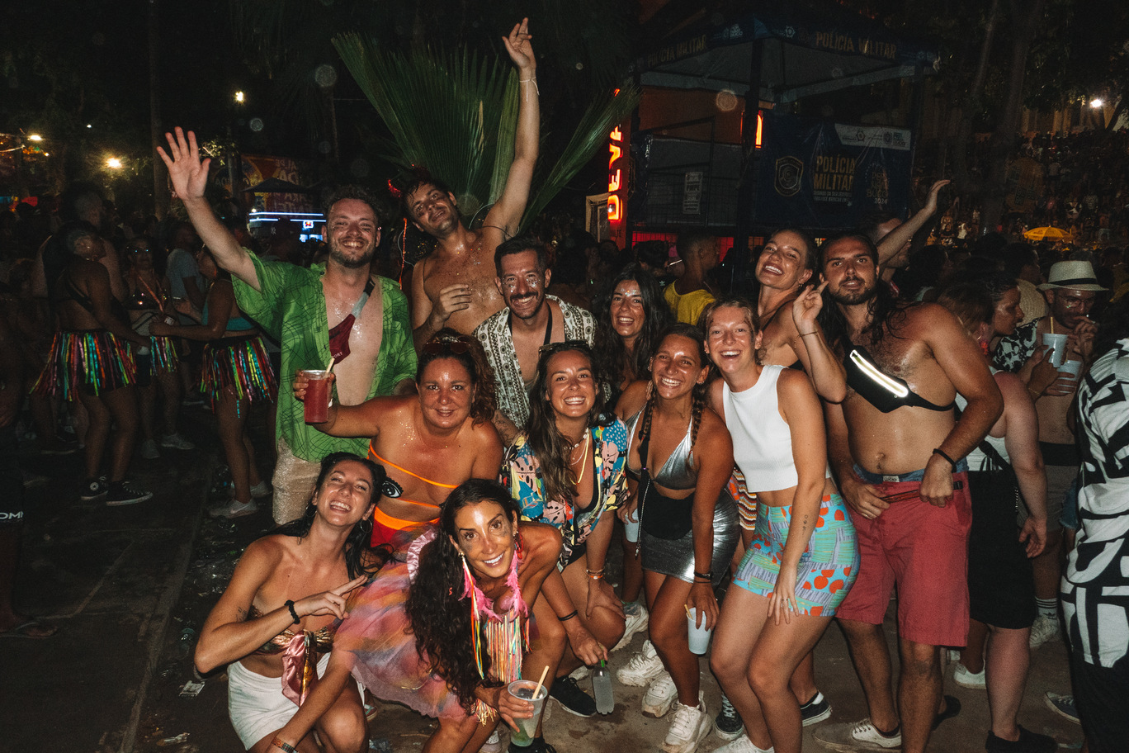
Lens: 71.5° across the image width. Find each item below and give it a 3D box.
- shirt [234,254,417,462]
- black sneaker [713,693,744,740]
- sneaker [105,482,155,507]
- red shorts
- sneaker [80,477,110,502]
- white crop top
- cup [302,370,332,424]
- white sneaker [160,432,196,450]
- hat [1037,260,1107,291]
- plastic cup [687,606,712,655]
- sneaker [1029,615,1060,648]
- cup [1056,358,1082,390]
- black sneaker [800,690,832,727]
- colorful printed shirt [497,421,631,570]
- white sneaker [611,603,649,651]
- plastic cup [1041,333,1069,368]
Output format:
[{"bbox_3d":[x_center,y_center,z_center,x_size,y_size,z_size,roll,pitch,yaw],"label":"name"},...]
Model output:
[{"bbox_3d":[-0.806,-0.055,2.640,0.600,0.700,0.320,-1,10,-14],"label":"shirt"},{"bbox_3d":[0.550,1.107,2.683,0.100,0.110,0.270,3,9,5],"label":"black sneaker"},{"bbox_3d":[-2.616,0.689,4.705,0.100,0.110,0.275,9,11,38],"label":"sneaker"},{"bbox_3d":[1.040,0.550,2.430,0.390,0.510,0.300,8,12,34],"label":"red shorts"},{"bbox_3d":[-2.857,0.683,4.833,0.270,0.140,0.100,-7,13,-40],"label":"sneaker"},{"bbox_3d":[0.593,0.145,2.220,0.310,0.345,0.225,-1,22,41],"label":"white crop top"},{"bbox_3d":[-0.595,0.048,1.880,0.063,0.122,0.063,2,9,0],"label":"cup"},{"bbox_3d":[-2.903,0.487,5.885,0.275,0.110,0.100,3,10,11],"label":"white sneaker"},{"bbox_3d":[2.169,-0.430,3.350,0.255,0.120,0.285,1,16,-6],"label":"hat"},{"bbox_3d":[0.390,0.737,2.270,0.074,0.122,0.074,2,9,0],"label":"plastic cup"},{"bbox_3d":[2.042,1.071,3.364,0.290,0.120,0.110,-6,12,-37],"label":"sneaker"},{"bbox_3d":[1.932,-0.003,3.000,0.075,0.122,0.075,2,9,0],"label":"cup"},{"bbox_3d":[0.843,1.164,2.730,0.265,0.095,0.100,-5,12,-34],"label":"black sneaker"},{"bbox_3d":[-0.015,0.365,2.420,0.410,0.480,0.300,0,28,-7],"label":"colorful printed shirt"},{"bbox_3d":[0.259,1.003,3.225,0.105,0.130,0.285,7,11,32],"label":"white sneaker"},{"bbox_3d":[1.764,-0.092,2.820,0.093,0.123,0.093,-3,10,0],"label":"plastic cup"}]

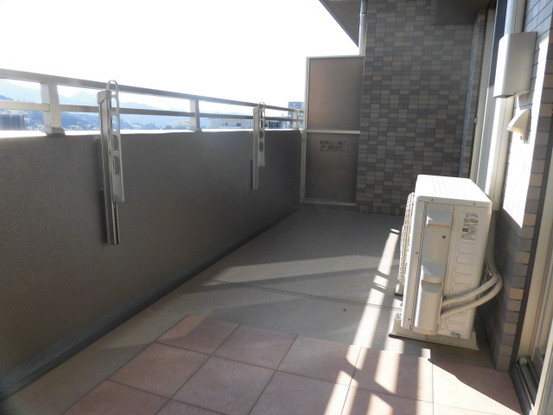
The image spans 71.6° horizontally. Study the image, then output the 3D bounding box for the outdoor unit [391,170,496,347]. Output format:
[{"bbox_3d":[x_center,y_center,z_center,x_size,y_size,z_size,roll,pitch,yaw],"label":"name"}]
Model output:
[{"bbox_3d":[0.862,0.222,2.020,0.345,0.675,0.800,5,12,21],"label":"outdoor unit"}]

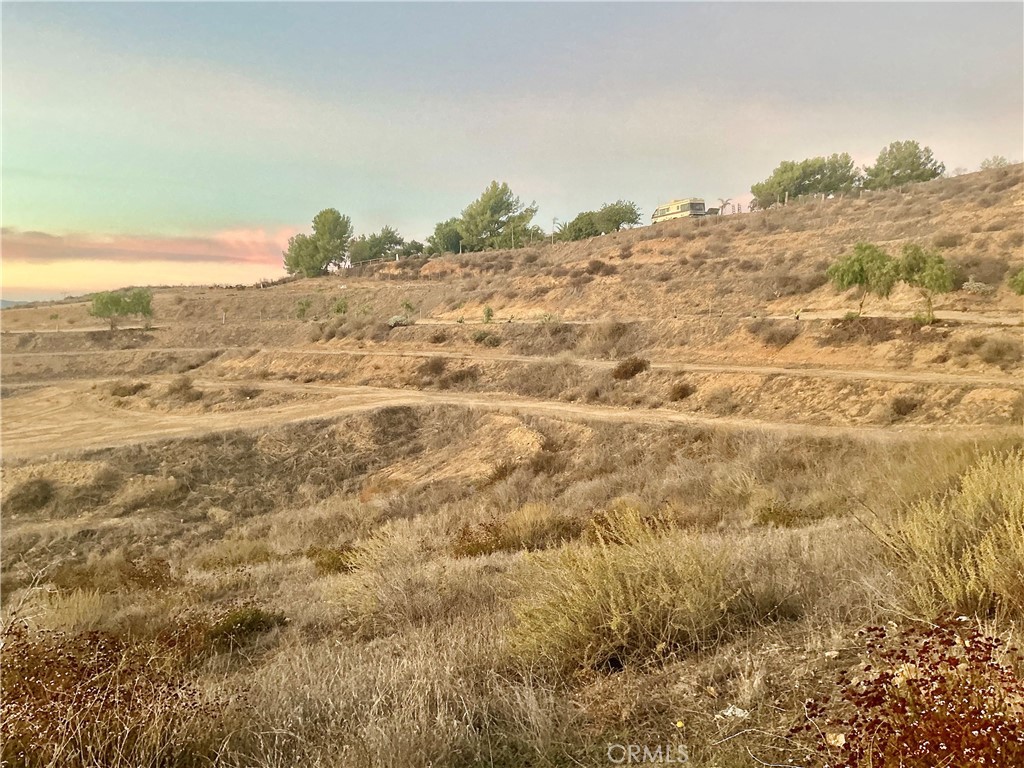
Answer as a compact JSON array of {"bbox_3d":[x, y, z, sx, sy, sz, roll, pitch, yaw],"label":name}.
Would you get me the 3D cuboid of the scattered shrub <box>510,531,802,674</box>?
[{"bbox_3d":[0.936,1.398,5.400,1.850,0.820,1.400,0,5,0],"label":"scattered shrub"}]

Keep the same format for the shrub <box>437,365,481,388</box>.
[{"bbox_3d":[-2.939,-0.357,45.500,2.300,1.150,1.800,0,5,0],"label":"shrub"}]

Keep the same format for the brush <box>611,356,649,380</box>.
[{"bbox_3d":[5.958,-0.786,42.000,1.850,1.150,1.600,0,5,0],"label":"brush"}]

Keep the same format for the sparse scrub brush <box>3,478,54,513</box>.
[{"bbox_3d":[-13.398,3.096,23.000,1.350,1.000,1.200,0,5,0],"label":"sparse scrub brush"}]

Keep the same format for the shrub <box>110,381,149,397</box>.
[{"bbox_3d":[-21.704,0.255,47.000,2.100,0.900,1.700,0,5,0],"label":"shrub"}]

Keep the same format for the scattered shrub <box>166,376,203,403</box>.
[{"bbox_3d":[-17.792,0.299,45.000,1.900,1.350,1.600,0,5,0],"label":"scattered shrub"}]

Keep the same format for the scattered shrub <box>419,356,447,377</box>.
[{"bbox_3d":[-4.463,-0.982,46.500,1.500,1.100,1.300,0,5,0],"label":"scattered shrub"}]

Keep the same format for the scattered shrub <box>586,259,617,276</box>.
[{"bbox_3d":[9.076,-11.815,84.000,2.900,1.700,2.400,0,5,0],"label":"scattered shrub"}]

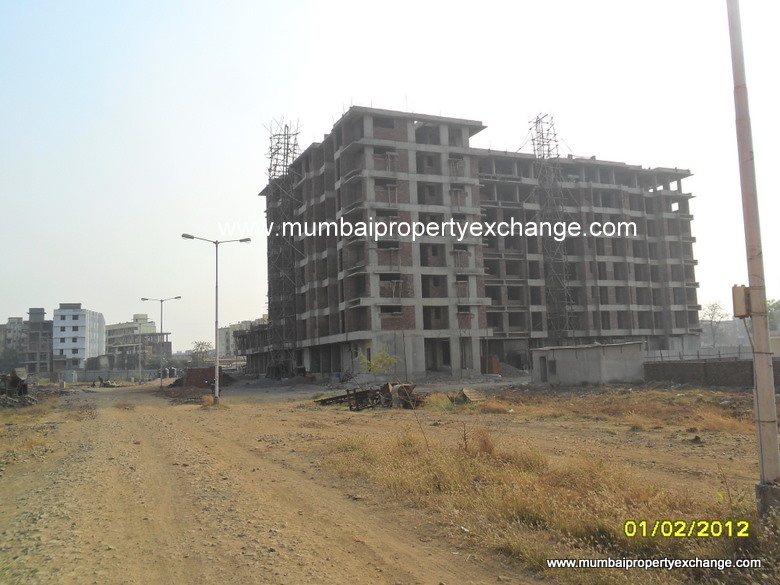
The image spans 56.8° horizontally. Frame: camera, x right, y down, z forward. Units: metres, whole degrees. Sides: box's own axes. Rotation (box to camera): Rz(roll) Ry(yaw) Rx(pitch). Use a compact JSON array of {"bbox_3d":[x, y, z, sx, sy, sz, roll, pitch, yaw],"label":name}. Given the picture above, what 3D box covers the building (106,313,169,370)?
[{"bbox_3d":[-81.900,17.060,235.980,11.000,17.000,30.000,2,-7,-38],"label":"building"}]

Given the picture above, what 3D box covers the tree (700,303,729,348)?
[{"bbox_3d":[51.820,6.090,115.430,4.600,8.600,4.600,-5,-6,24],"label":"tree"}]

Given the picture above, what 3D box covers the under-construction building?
[{"bbox_3d":[13.590,-2.608,92.897,53.600,25.300,36.000,0,-6,-25],"label":"under-construction building"}]

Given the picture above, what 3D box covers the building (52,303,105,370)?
[{"bbox_3d":[-84.730,12.730,197.260,8.700,17.400,15.500,-2,-6,-4],"label":"building"}]

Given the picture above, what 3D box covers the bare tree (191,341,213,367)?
[{"bbox_3d":[-34.090,11.560,130.270,4.000,5.400,3.900,-1,-6,-14],"label":"bare tree"}]

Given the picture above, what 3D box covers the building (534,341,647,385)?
[{"bbox_3d":[14.480,5.350,53.440,3.950,2.750,7.700,0,-6,-25],"label":"building"}]

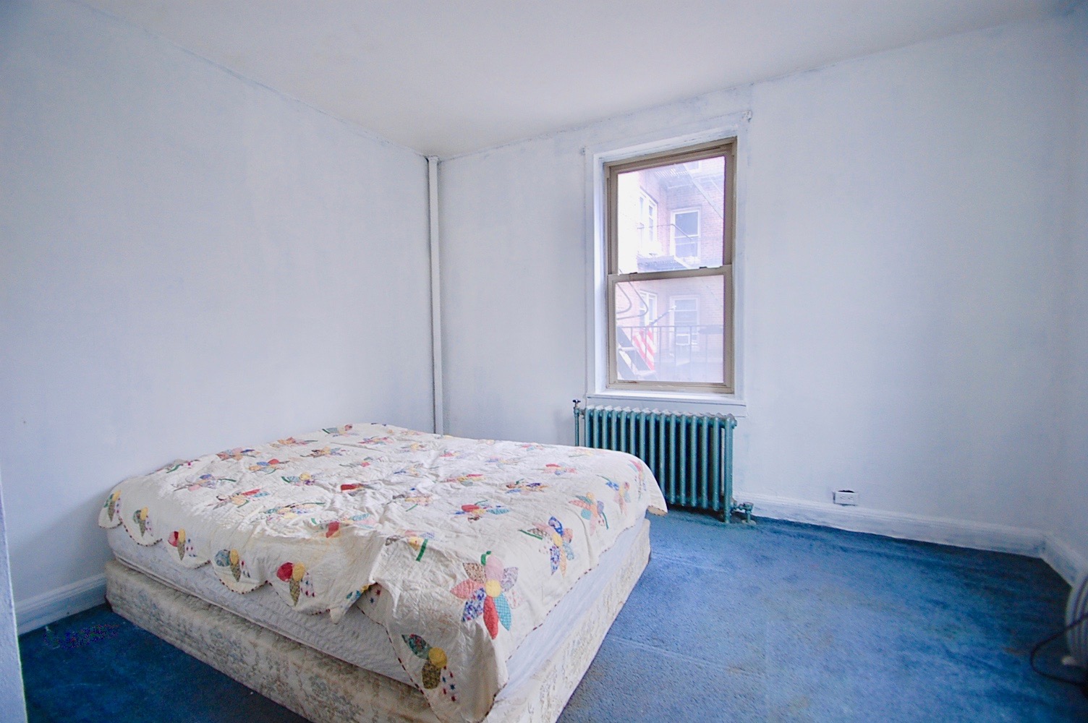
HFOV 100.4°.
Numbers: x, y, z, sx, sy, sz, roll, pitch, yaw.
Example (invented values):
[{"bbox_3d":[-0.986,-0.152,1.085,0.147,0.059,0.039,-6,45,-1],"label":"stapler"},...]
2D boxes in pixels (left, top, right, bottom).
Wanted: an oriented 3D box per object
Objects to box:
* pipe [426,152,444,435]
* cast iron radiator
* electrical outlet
[{"bbox_3d":[-0.881,-0.365,3.723,0.064,2.542,0.064,1,4,27],"label":"pipe"},{"bbox_3d":[0.714,0.617,2.917,1.060,0.648,0.165,1,4,27],"label":"cast iron radiator"},{"bbox_3d":[1.691,0.767,2.532,0.108,0.070,0.020,1,4,27],"label":"electrical outlet"}]

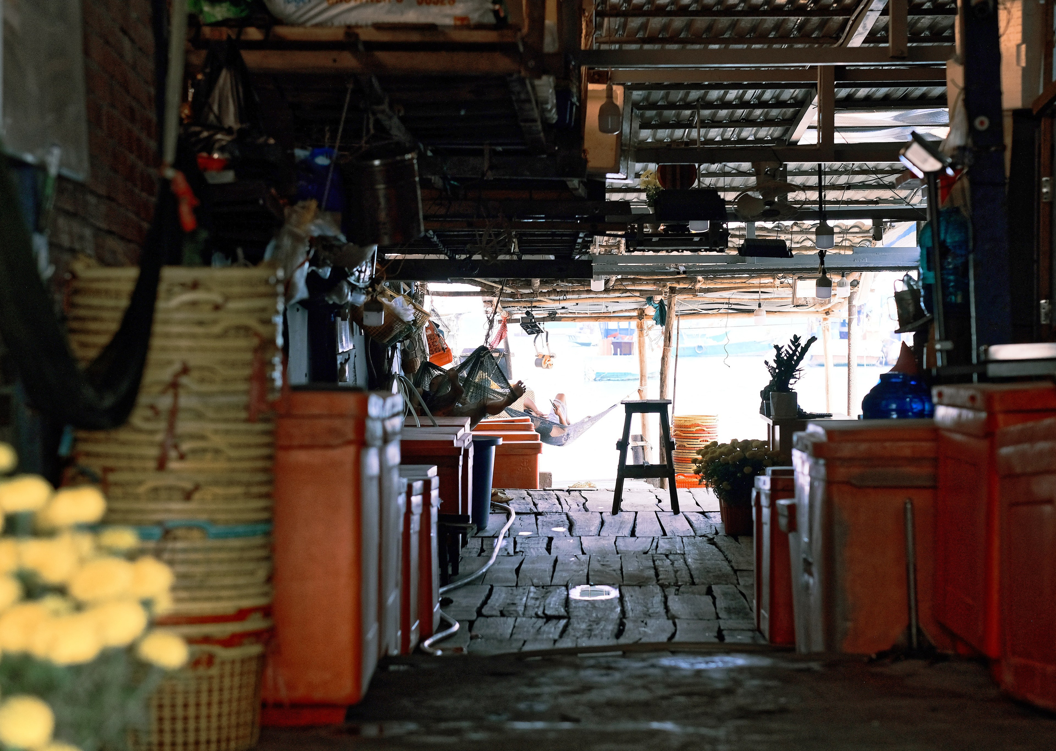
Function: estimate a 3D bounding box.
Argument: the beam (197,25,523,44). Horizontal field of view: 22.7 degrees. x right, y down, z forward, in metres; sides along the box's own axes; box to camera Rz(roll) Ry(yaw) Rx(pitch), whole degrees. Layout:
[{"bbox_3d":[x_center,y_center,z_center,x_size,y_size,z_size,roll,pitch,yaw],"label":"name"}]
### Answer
[{"bbox_3d":[-0.577,-1.168,9.000,1.120,0.060,0.080,0,1,0],"label":"beam"}]

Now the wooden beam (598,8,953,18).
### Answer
[{"bbox_3d":[1.339,-1.955,14.200,1.970,0.050,0.050,0,1,2],"label":"wooden beam"}]

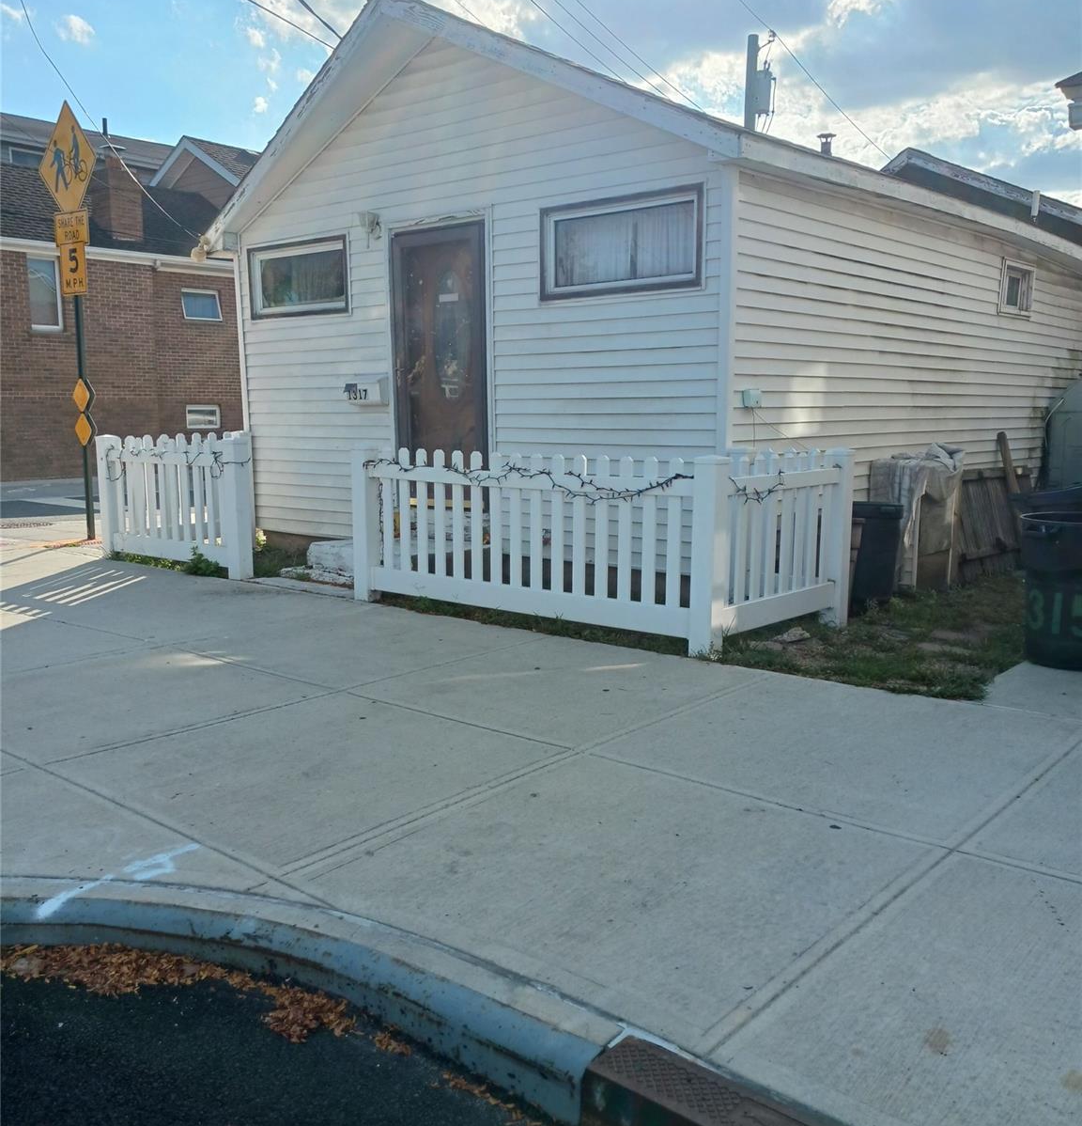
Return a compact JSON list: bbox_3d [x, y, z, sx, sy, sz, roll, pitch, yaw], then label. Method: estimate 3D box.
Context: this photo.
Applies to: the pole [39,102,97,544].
[{"bbox_3d":[-4.014,-2.033,9.833,1.040,3.740,0.090,7,11,40],"label":"pole"}]

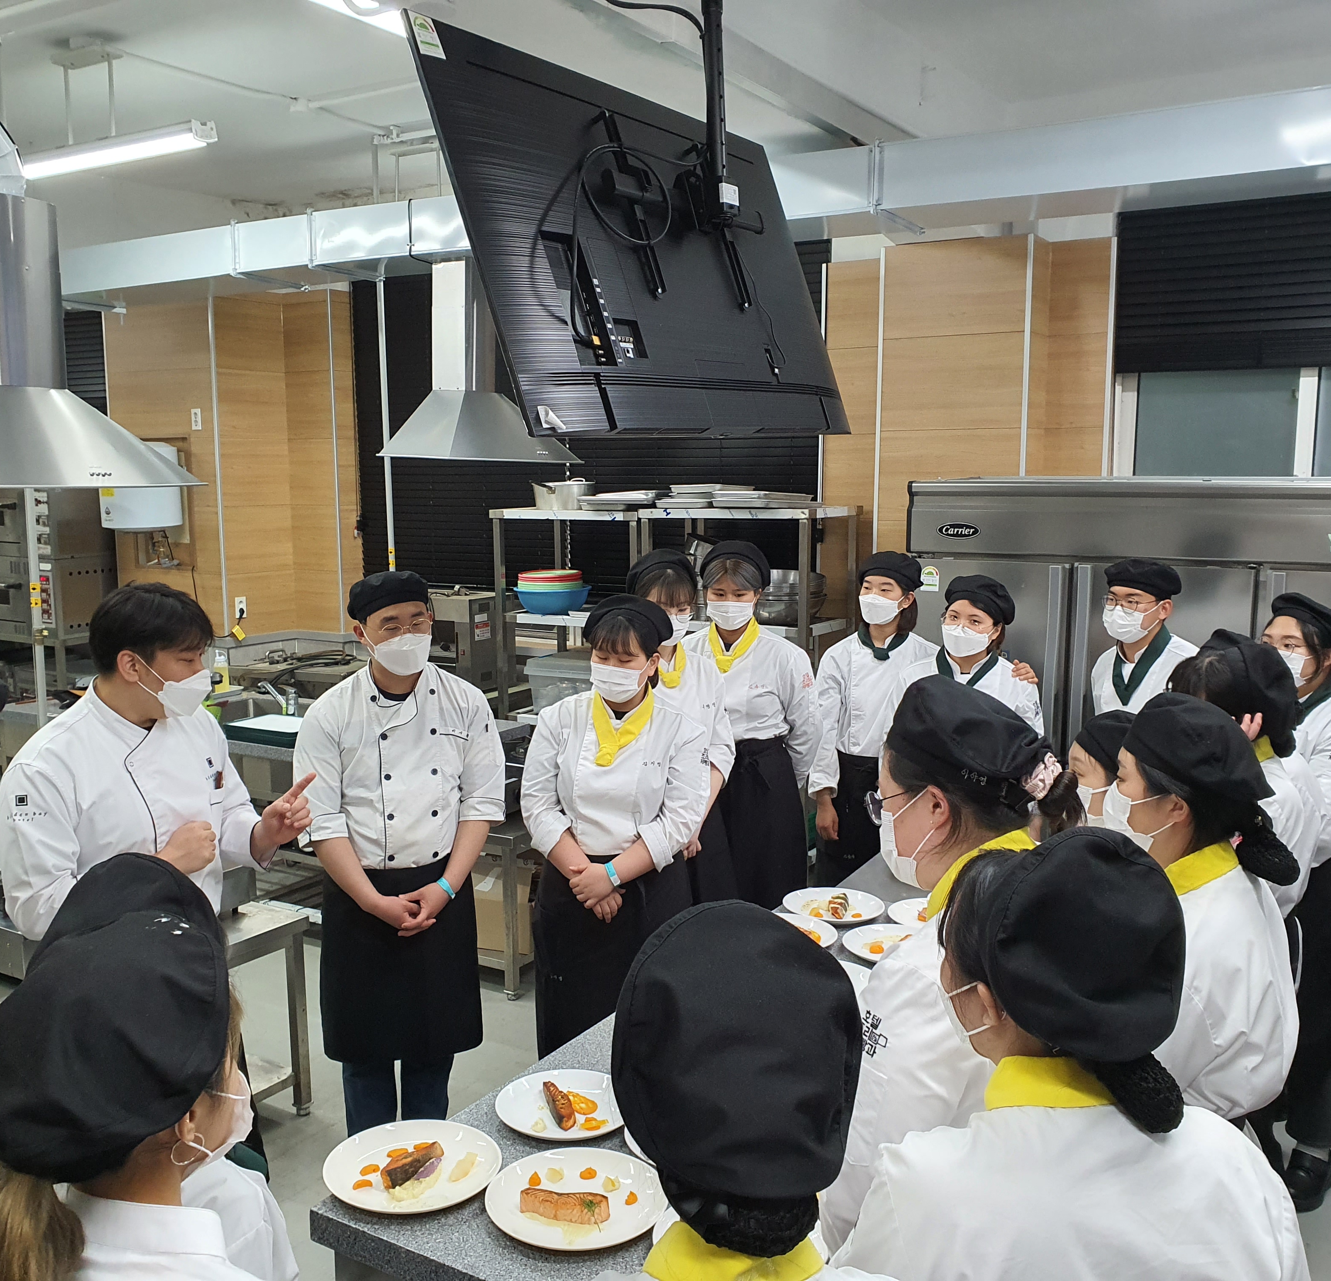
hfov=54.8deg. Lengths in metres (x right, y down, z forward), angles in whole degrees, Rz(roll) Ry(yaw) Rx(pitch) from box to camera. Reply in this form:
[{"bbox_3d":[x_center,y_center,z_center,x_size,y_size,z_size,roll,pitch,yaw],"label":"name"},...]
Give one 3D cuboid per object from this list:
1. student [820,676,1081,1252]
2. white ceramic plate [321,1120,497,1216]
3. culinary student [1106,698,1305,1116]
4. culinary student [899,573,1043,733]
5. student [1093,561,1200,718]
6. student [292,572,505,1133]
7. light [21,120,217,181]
[{"bbox_3d":[0.451,0.920,1.950,0.350,1.680,0.460,5,9,30],"label":"student"},{"bbox_3d":[-0.404,0.845,2.039,0.280,0.026,0.280,0,8,0],"label":"white ceramic plate"},{"bbox_3d":[0.976,0.889,2.330,0.310,1.630,0.440,5,9,30],"label":"culinary student"},{"bbox_3d":[0.995,0.600,4.169,0.490,1.624,0.310,3,8,21],"label":"culinary student"},{"bbox_3d":[1.487,0.592,3.987,0.500,1.686,0.310,7,11,43],"label":"student"},{"bbox_3d":[-0.668,0.685,3.221,0.530,1.718,0.360,-2,8,-15],"label":"student"},{"bbox_3d":[-2.138,-1.833,4.820,1.200,0.070,0.100,4,9,31],"label":"light"}]

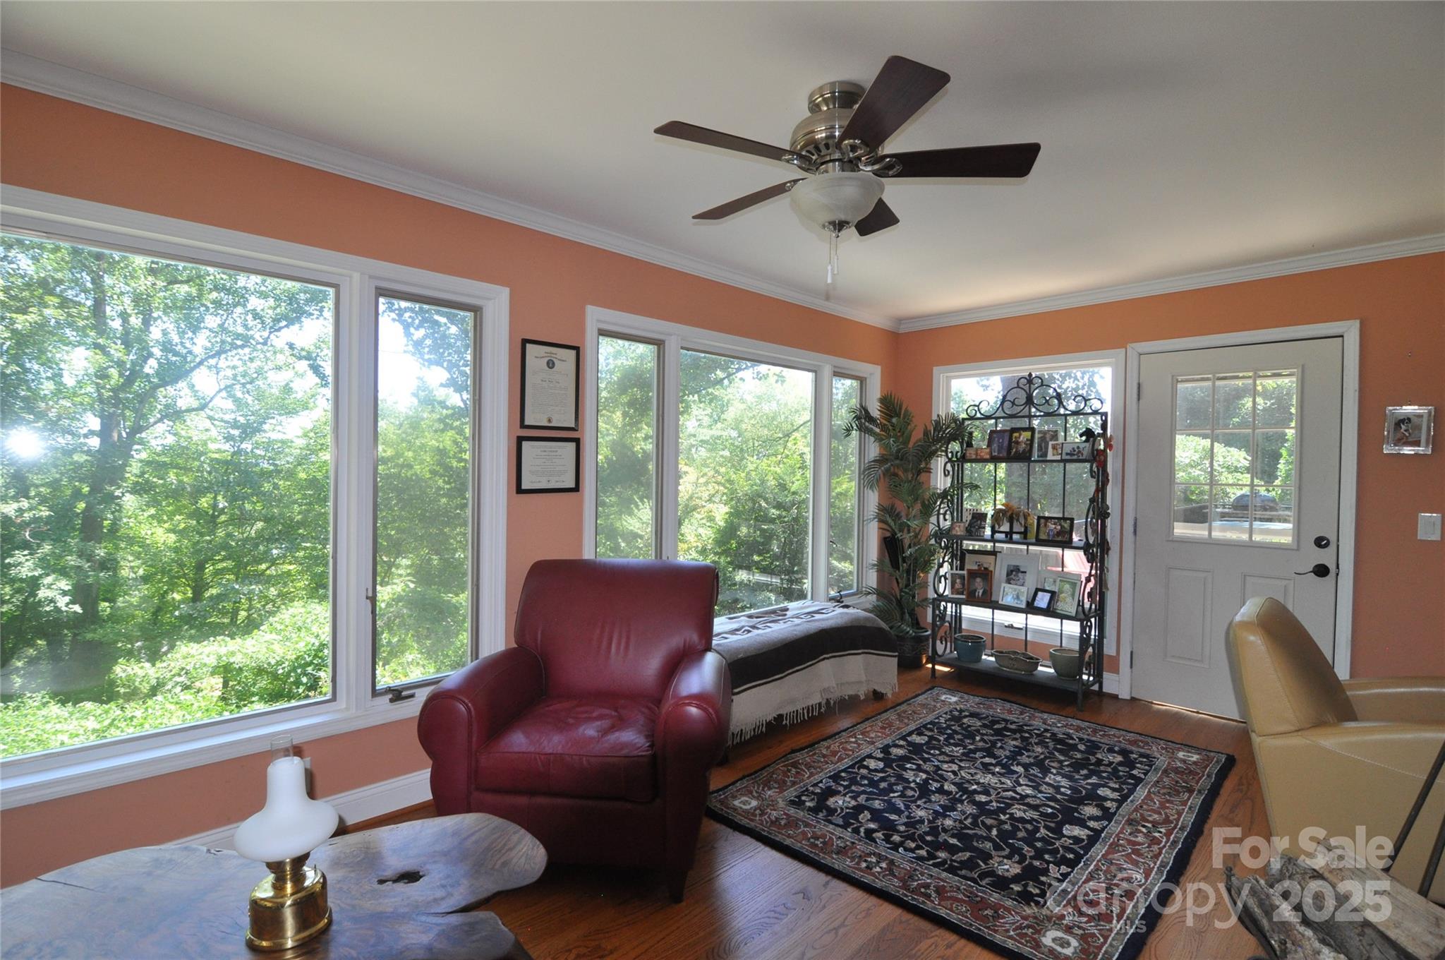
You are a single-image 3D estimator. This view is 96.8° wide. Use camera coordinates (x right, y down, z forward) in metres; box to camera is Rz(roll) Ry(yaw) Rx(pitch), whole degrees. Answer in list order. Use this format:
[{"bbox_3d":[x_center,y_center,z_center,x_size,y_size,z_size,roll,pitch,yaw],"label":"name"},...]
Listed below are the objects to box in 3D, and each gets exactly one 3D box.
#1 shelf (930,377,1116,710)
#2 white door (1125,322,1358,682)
[{"bbox_3d":[1.822,0.303,3.984,0.420,1.990,0.930,0,1,-43],"label":"shelf"},{"bbox_3d":[2.730,0.261,3.451,0.100,2.115,1.015,0,1,-43],"label":"white door"}]

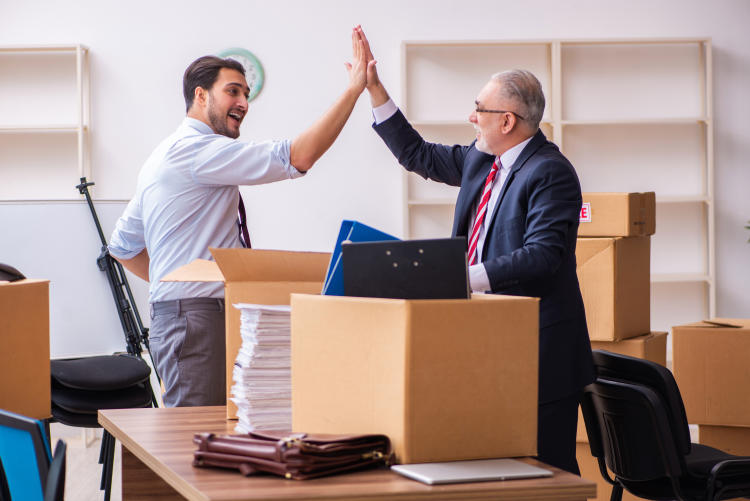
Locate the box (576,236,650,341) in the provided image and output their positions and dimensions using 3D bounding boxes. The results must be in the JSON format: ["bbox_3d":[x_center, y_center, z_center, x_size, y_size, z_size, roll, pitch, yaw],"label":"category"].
[{"bbox_3d":[0.779,0.137,8.298,0.410,0.379,0.450,0,2,23],"label":"box"}]

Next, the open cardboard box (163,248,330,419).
[{"bbox_3d":[-0.282,0.230,6.137,0.540,0.450,0.550,-1,2,8],"label":"open cardboard box"}]

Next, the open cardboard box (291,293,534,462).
[{"bbox_3d":[0.092,0.294,5.345,0.365,0.368,0.520,-2,2,-30],"label":"open cardboard box"}]

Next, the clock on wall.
[{"bbox_3d":[-0.713,-0.917,11.474,0.289,0.289,0.045,-1,2,0],"label":"clock on wall"}]

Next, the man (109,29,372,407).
[{"bbox_3d":[-0.379,0.274,6.414,0.700,1.834,0.500,-2,2,-20],"label":"man"}]

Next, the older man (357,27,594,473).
[{"bbox_3d":[0.286,0.283,6.114,0.640,1.820,0.520,-2,2,-26],"label":"older man"}]

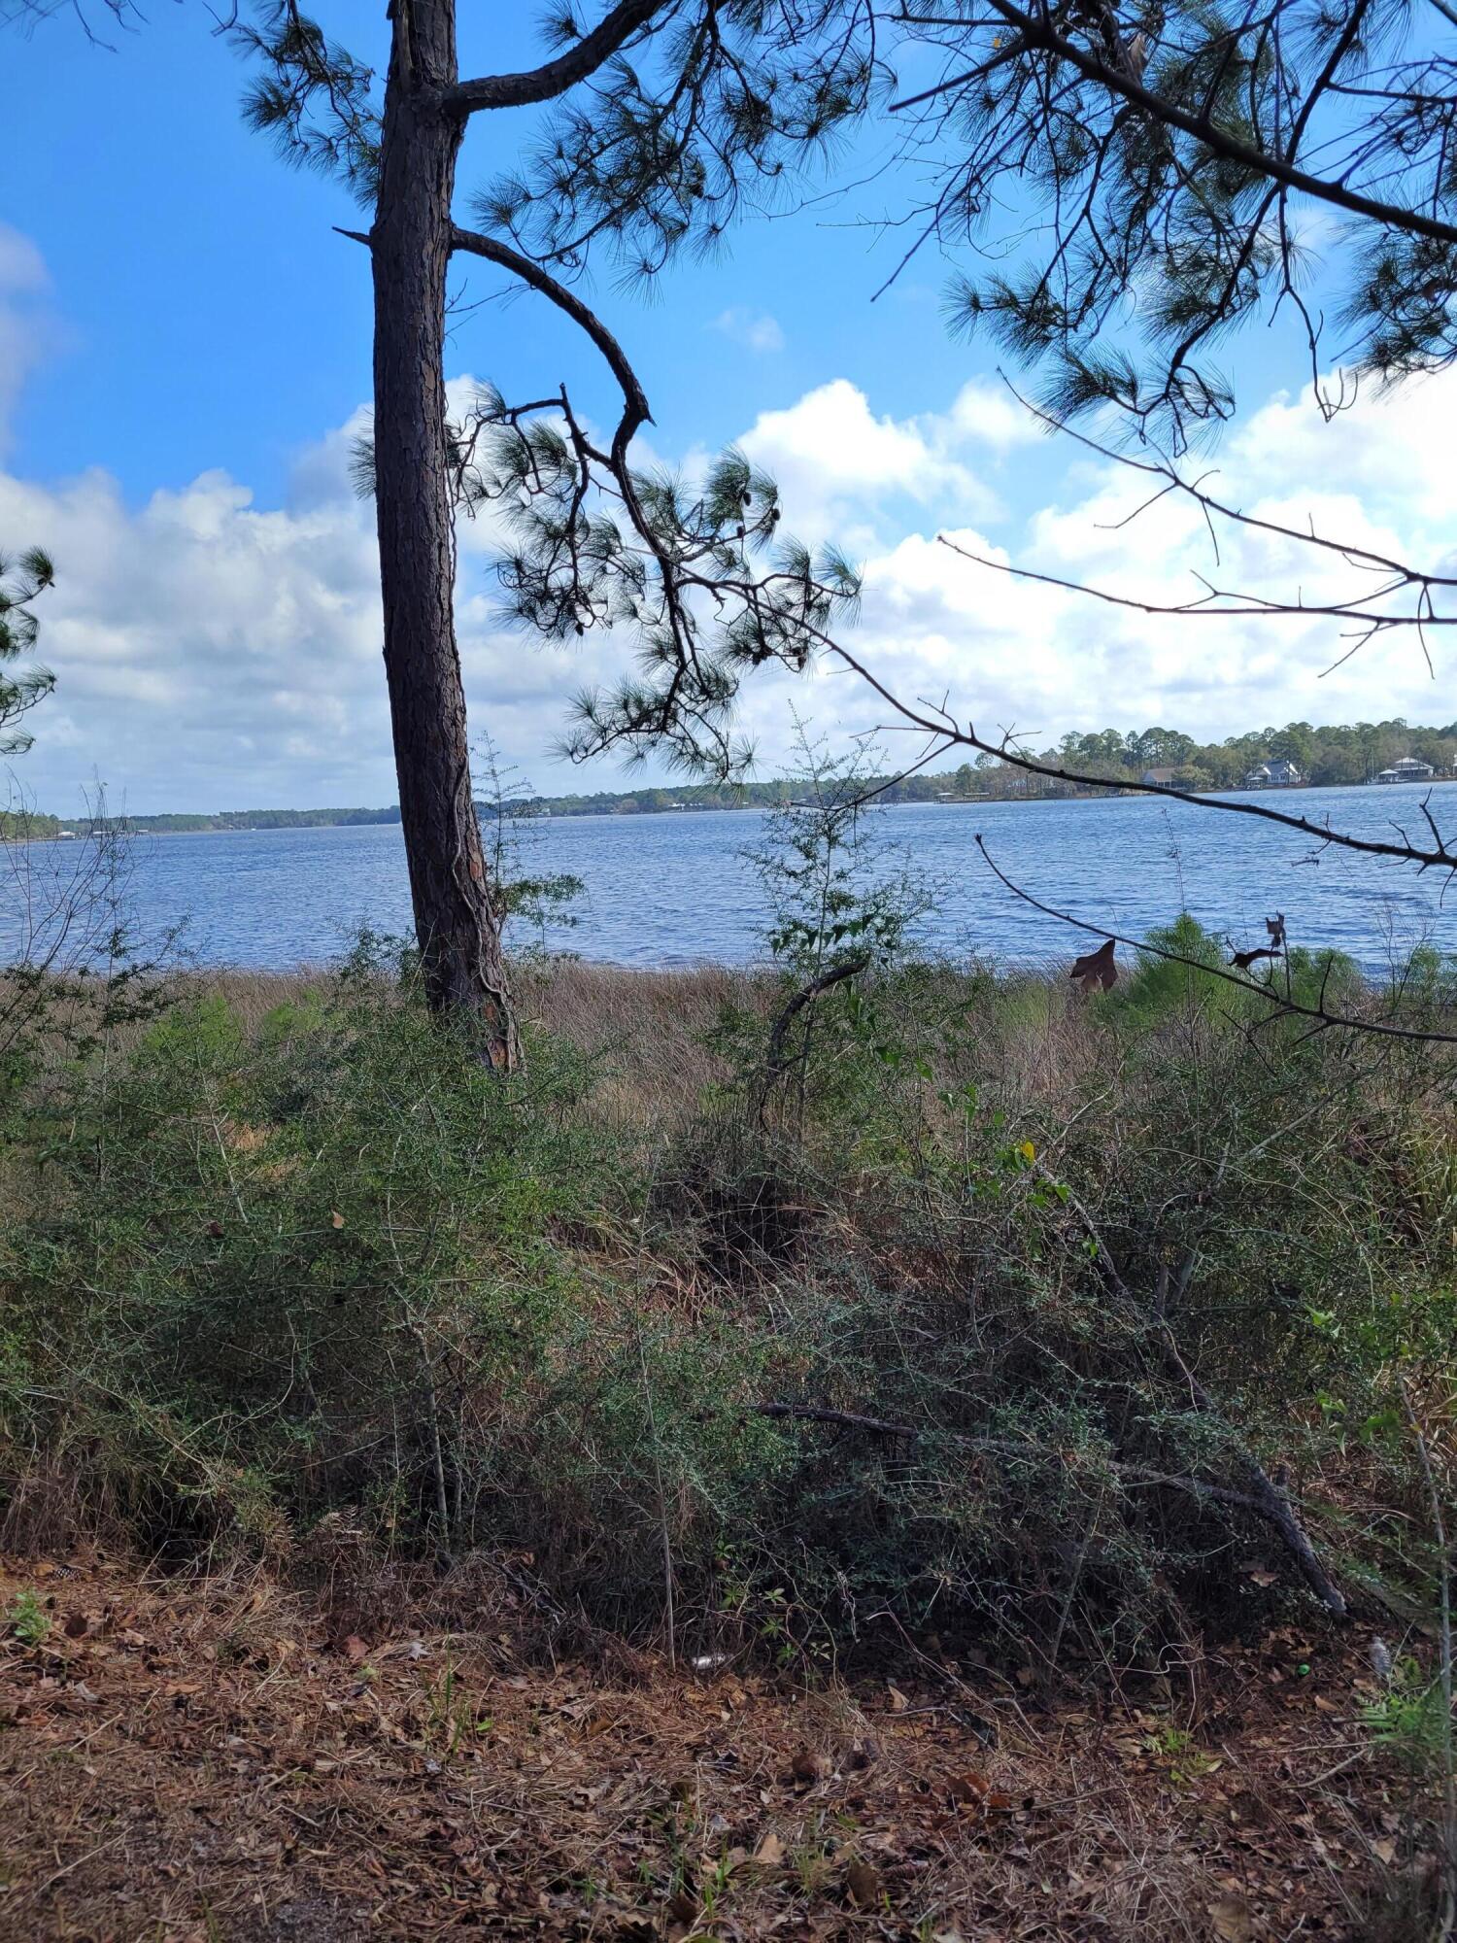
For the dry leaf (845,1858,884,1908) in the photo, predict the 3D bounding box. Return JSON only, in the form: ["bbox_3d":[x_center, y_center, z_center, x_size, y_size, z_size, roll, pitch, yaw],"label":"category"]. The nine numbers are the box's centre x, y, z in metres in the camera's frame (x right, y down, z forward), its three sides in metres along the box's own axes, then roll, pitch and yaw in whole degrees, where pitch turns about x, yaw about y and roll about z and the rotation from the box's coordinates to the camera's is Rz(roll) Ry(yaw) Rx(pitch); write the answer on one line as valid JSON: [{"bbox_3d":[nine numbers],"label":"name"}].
[{"bbox_3d":[0.205,1.373,2.200,0.060,0.062,0.050,-2,6,6],"label":"dry leaf"}]

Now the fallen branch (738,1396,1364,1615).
[{"bbox_3d":[0.722,1.206,3.392,1.340,0.386,0.221,0,7,17],"label":"fallen branch"}]

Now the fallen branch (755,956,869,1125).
[{"bbox_3d":[0.300,0.246,5.200,0.410,0.600,0.200,-2,6,0],"label":"fallen branch"}]

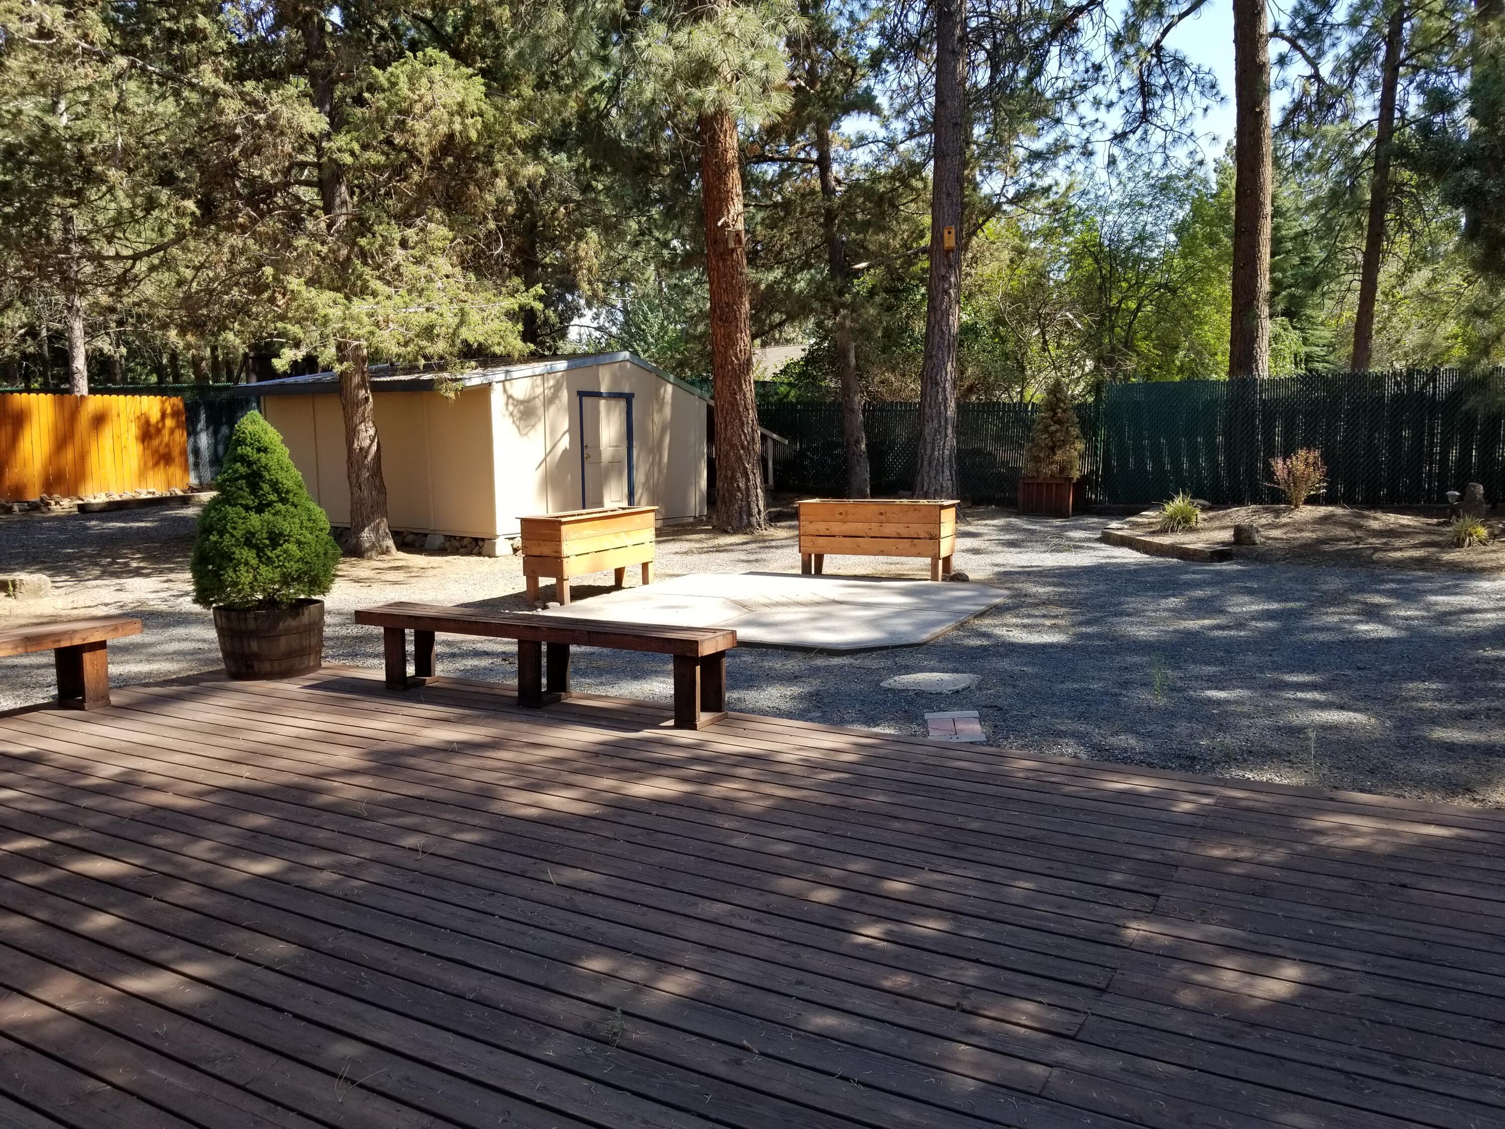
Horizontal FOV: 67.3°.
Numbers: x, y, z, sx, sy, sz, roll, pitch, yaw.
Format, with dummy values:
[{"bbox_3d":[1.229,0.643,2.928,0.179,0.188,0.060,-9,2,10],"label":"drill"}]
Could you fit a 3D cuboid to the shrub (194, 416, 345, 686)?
[{"bbox_3d":[-3.062,-0.139,7.157,0.872,1.649,0.872,-3,8,-23],"label":"shrub"}]

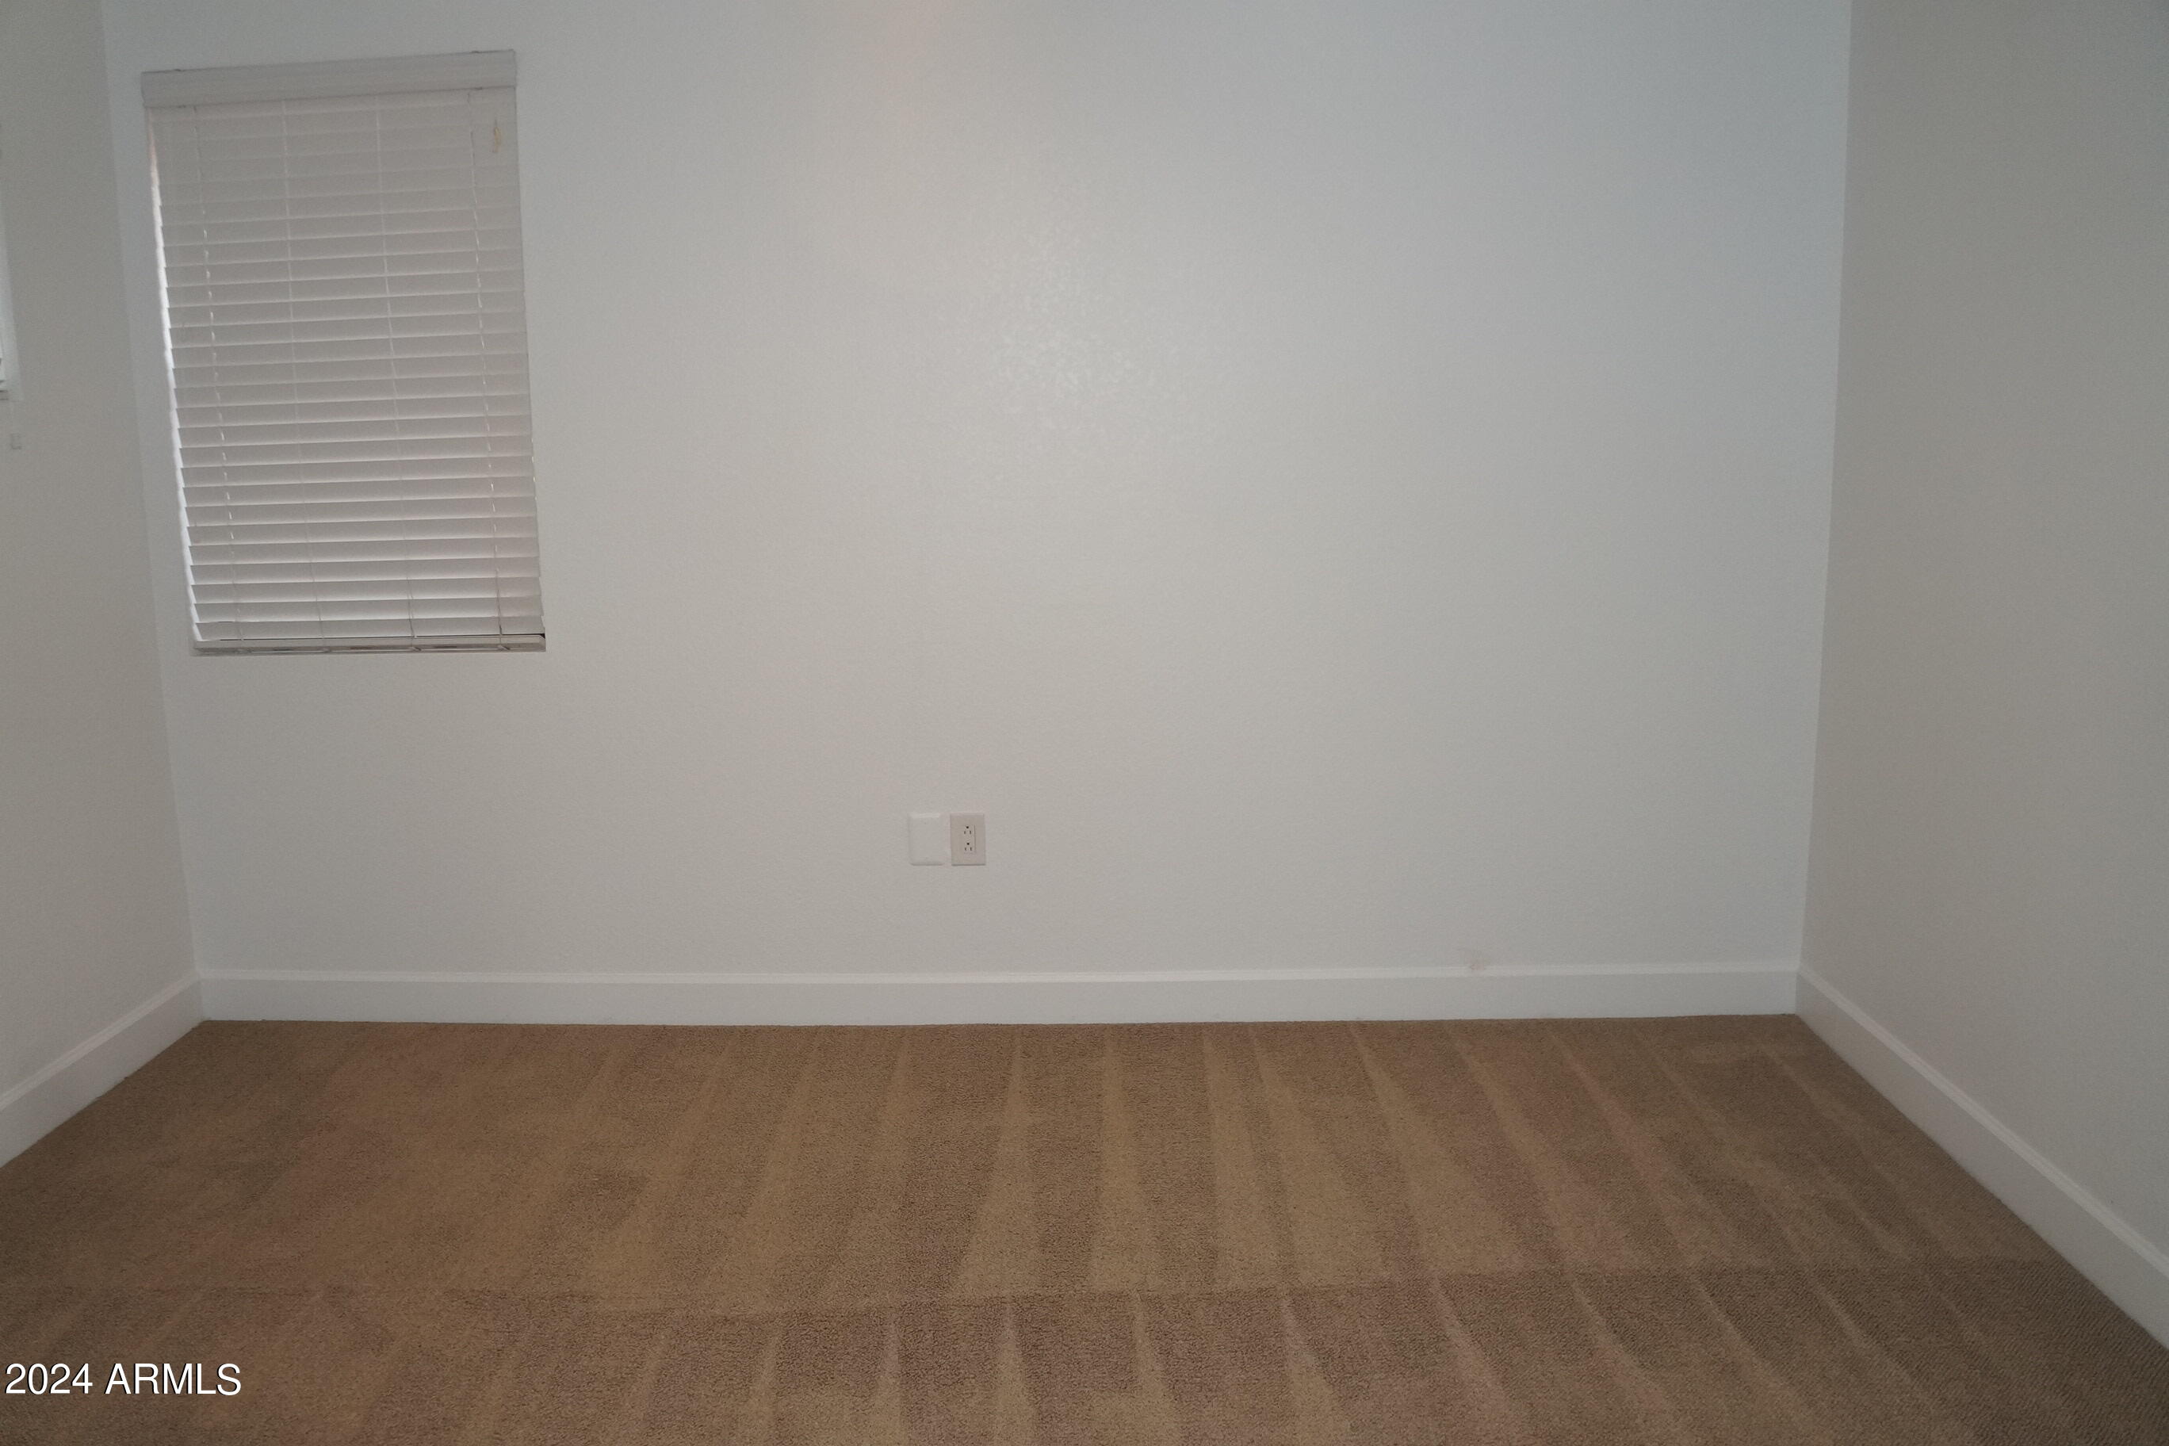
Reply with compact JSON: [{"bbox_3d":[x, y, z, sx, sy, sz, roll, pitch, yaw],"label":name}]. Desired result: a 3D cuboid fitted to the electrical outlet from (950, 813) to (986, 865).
[{"bbox_3d":[-0.253,0.257,3.550,0.075,0.118,0.009,-1,10,2],"label":"electrical outlet"}]

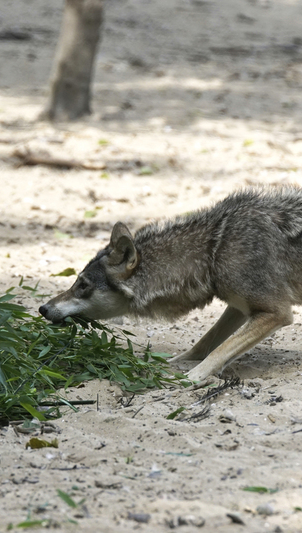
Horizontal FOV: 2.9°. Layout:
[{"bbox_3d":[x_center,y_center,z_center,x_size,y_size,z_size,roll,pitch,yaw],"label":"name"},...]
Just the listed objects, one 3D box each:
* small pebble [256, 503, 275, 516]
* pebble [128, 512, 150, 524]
[{"bbox_3d":[0.233,0.494,12.200,0.035,0.024,0.029,0,6,0],"label":"small pebble"},{"bbox_3d":[-0.024,0.508,12.100,0.042,0.020,0.028,0,6,0],"label":"pebble"}]

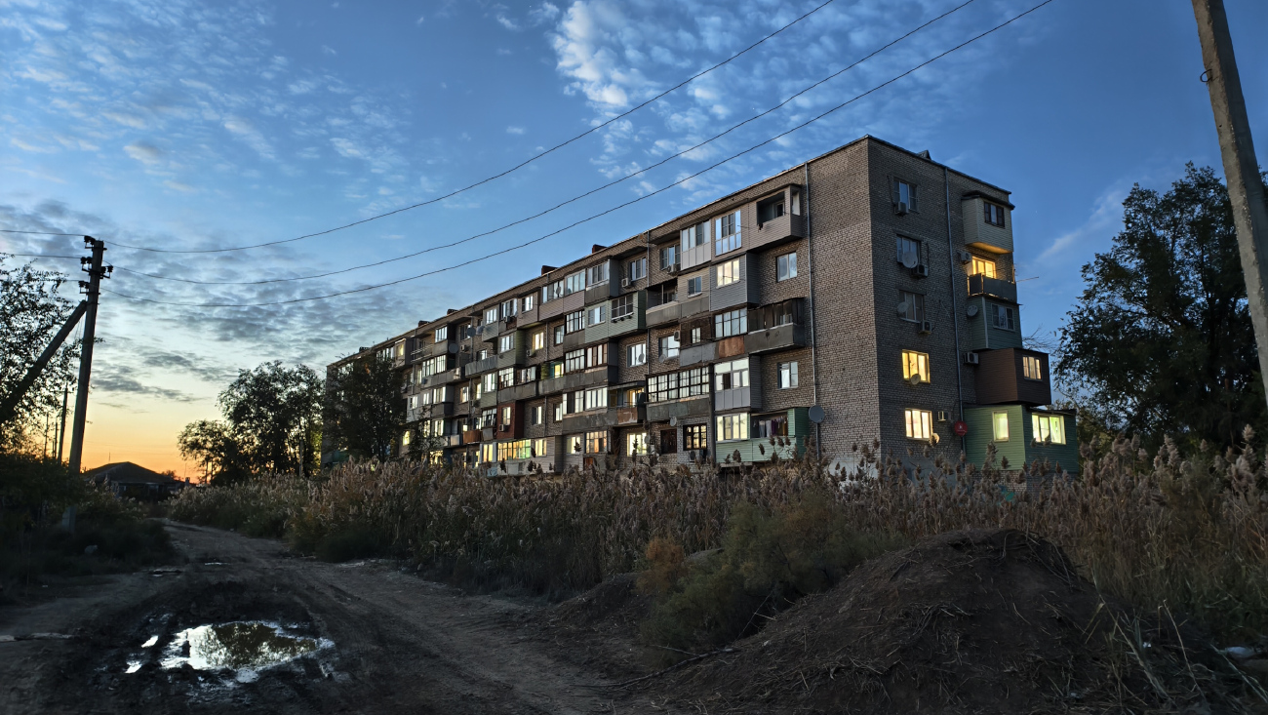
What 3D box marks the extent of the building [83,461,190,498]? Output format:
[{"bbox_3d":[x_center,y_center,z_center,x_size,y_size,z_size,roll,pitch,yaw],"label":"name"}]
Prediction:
[{"bbox_3d":[-60.018,15.301,99.842,10.500,5.600,11.500,8,-13,-38],"label":"building"}]

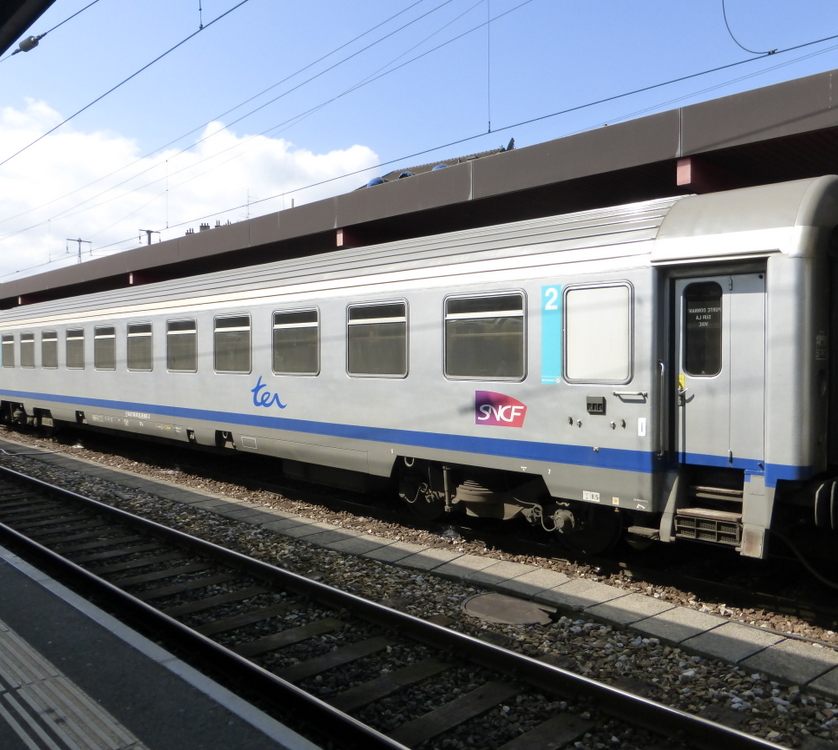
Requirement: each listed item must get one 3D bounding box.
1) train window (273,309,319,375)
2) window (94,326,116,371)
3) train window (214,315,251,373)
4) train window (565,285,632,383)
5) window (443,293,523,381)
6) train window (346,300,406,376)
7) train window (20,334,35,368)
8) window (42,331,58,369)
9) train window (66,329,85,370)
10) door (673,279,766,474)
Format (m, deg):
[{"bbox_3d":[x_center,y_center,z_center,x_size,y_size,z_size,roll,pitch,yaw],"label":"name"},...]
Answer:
[{"bbox_3d":[-1.897,-0.495,11.119,0.070,0.975,1.250,-1,2,-44],"label":"train window"},{"bbox_3d":[-7.163,-0.601,16.486,0.070,0.975,1.250,-1,2,-44],"label":"window"},{"bbox_3d":[-3.214,-0.522,12.461,0.070,0.975,1.250,-1,2,-44],"label":"train window"},{"bbox_3d":[1.815,-0.415,7.334,0.070,0.970,0.780,-1,2,-44],"label":"train window"},{"bbox_3d":[0.735,-0.442,8.435,0.070,0.975,1.250,-1,2,-44],"label":"window"},{"bbox_3d":[-0.581,-0.469,9.777,0.070,0.975,1.250,-1,2,-44],"label":"train window"},{"bbox_3d":[-11.113,-0.681,20.512,0.070,0.975,1.250,-1,2,-44],"label":"train window"},{"bbox_3d":[-9.796,-0.655,19.170,0.070,0.975,1.250,-1,2,-44],"label":"window"},{"bbox_3d":[-8.480,-0.628,17.828,0.070,0.975,1.250,-1,2,-44],"label":"train window"},{"bbox_3d":[2.739,-0.033,6.600,0.070,1.710,0.830,-1,2,-44],"label":"door"}]

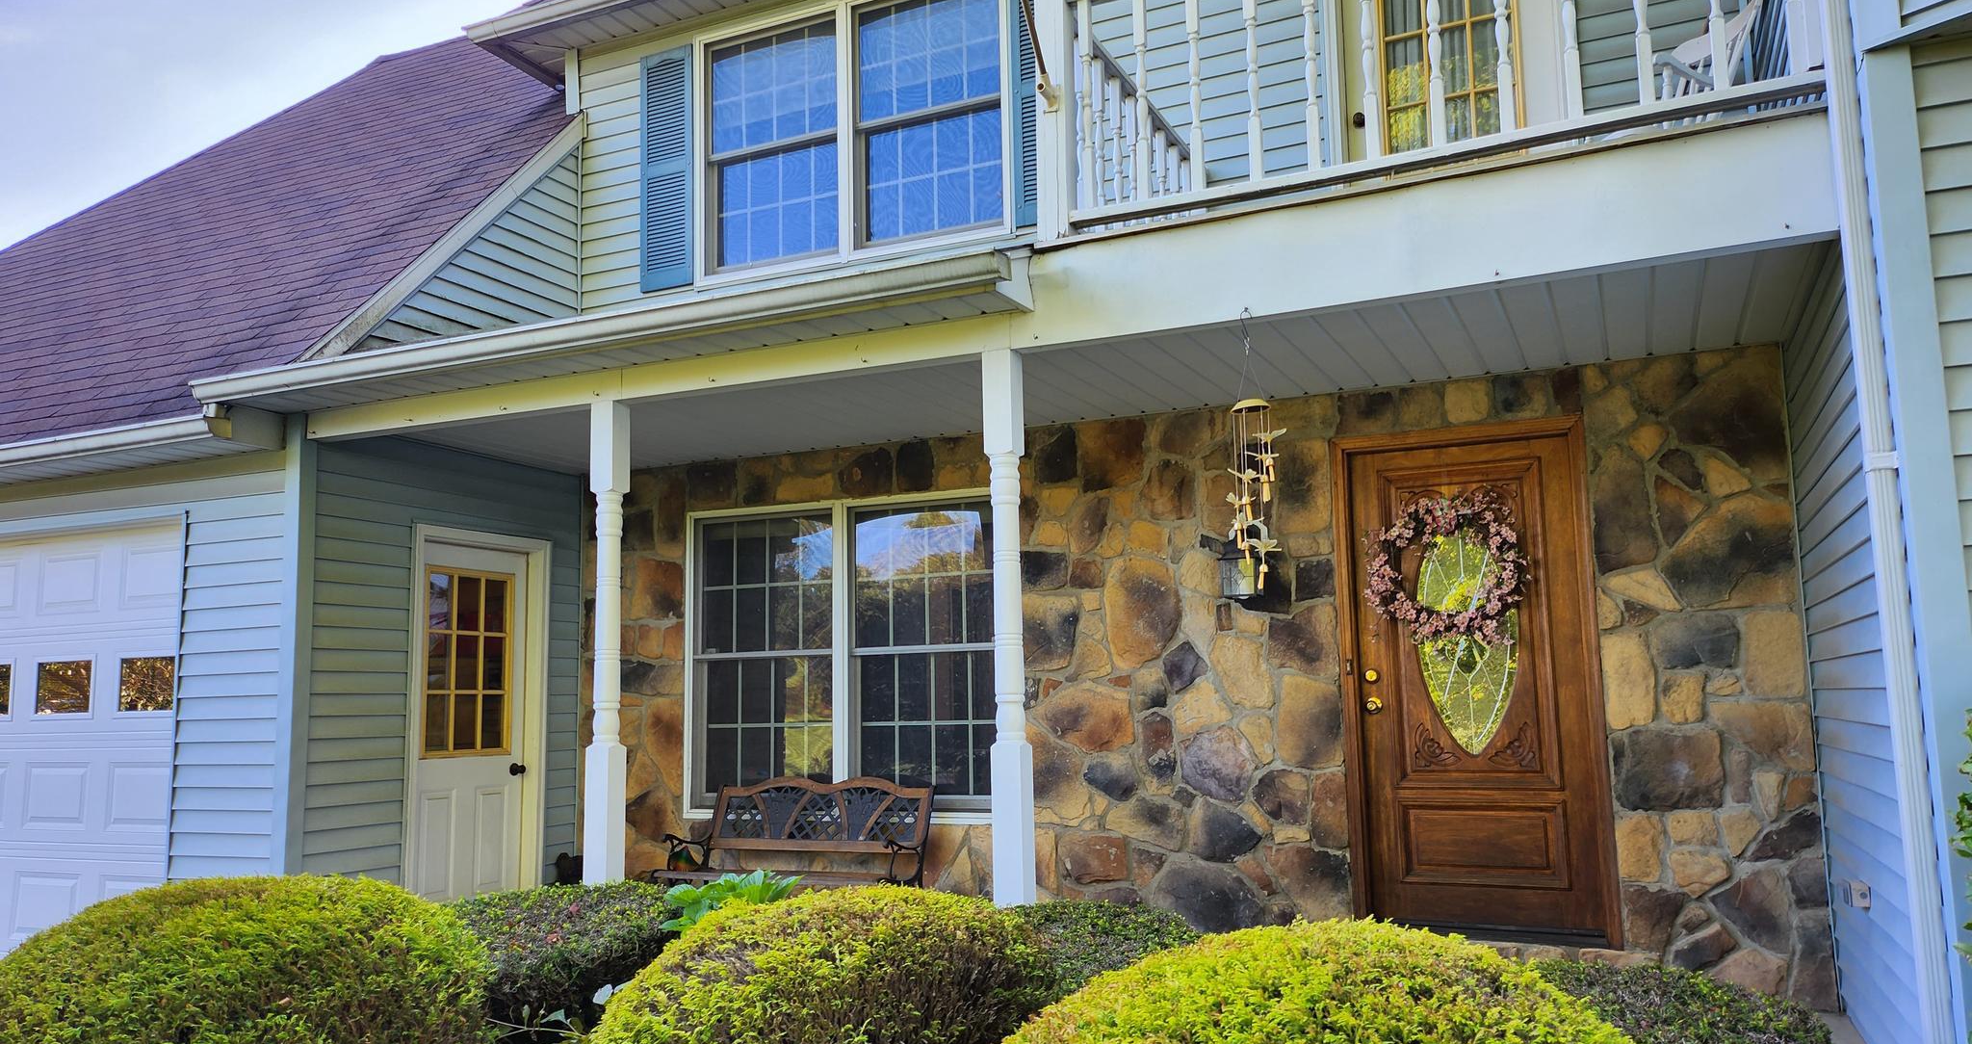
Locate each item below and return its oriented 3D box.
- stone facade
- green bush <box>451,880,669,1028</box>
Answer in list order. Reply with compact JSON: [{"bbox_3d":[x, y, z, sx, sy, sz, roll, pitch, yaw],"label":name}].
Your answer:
[{"bbox_3d":[0.453,0.769,6.466,5.950,2.520,0.220,-4,-8,24],"label":"stone facade"},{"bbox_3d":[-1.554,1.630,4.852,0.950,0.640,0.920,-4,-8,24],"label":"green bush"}]

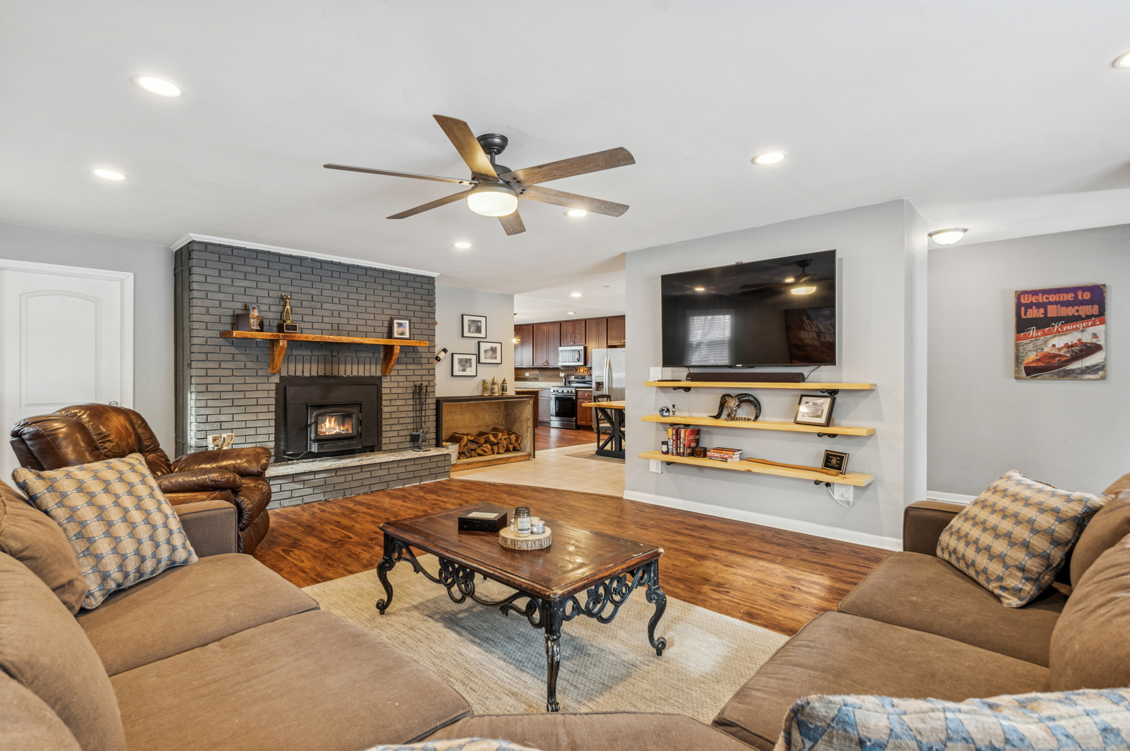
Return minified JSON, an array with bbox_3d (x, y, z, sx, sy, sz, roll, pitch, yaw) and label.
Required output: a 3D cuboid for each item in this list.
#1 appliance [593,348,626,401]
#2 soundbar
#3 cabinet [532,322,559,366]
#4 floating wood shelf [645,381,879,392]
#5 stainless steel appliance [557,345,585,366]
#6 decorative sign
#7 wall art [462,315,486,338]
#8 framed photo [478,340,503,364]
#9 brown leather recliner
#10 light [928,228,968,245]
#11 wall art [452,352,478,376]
[{"bbox_3d":[1.206,0.330,10.603,0.910,1.765,0.850,0,0,39],"label":"appliance"},{"bbox_3d":[1.446,0.015,4.070,0.960,0.080,0.090,0,0,41],"label":"soundbar"},{"bbox_3d":[-0.344,-0.723,12.253,0.858,1.065,0.330,0,0,39],"label":"cabinet"},{"bbox_3d":[1.466,0.075,4.051,1.770,0.039,0.250,0,0,41],"label":"floating wood shelf"},{"bbox_3d":[0.275,-0.452,11.644,0.757,0.430,0.400,0,0,41],"label":"stainless steel appliance"},{"bbox_3d":[4.131,-0.348,4.198,0.540,0.765,0.025,0,0,40],"label":"decorative sign"},{"bbox_3d":[-1.317,-0.719,7.338,0.025,0.330,0.455,0,0,41],"label":"wall art"},{"bbox_3d":[-1.051,-0.312,7.057,0.025,0.310,0.400,0,0,44],"label":"framed photo"},{"bbox_3d":[-2.550,0.700,3.240,0.980,1.030,0.970,0,0,-19],"label":"brown leather recliner"},{"bbox_3d":[3.080,-1.114,4.037,0.255,0.125,0.255,0,0,41],"label":"light"},{"bbox_3d":[-1.436,-0.157,7.202,0.025,0.330,0.455,0,0,41],"label":"wall art"}]

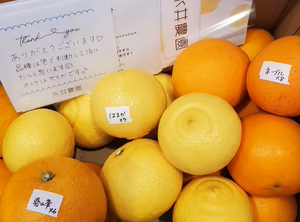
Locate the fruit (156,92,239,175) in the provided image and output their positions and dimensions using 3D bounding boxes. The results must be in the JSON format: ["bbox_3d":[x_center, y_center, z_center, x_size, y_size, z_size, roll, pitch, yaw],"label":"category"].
[{"bbox_3d":[0.047,0.022,0.289,0.078,0.078,0.078,0,71,3],"label":"fruit"}]

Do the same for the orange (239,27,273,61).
[{"bbox_3d":[0.155,-0.086,0.453,0.071,0.073,0.074,0,71,3],"label":"orange"}]

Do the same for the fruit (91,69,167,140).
[{"bbox_3d":[-0.020,-0.006,0.297,0.075,0.072,0.068,0,71,3],"label":"fruit"}]

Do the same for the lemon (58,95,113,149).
[{"bbox_3d":[-0.074,0.007,0.378,0.081,0.081,0.081,0,71,3],"label":"lemon"}]

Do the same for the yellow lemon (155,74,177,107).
[{"bbox_3d":[0.015,-0.009,0.370,0.076,0.075,0.075,0,71,3],"label":"yellow lemon"}]

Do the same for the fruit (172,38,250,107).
[{"bbox_3d":[0.065,-0.038,0.320,0.081,0.078,0.075,0,71,3],"label":"fruit"}]

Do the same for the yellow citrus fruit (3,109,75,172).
[{"bbox_3d":[-0.123,0.035,0.337,0.075,0.074,0.073,0,71,3],"label":"yellow citrus fruit"}]

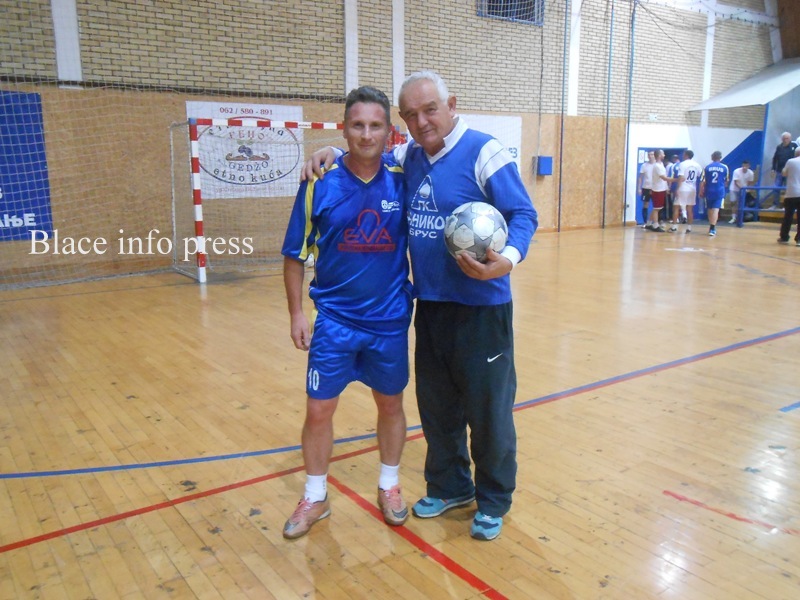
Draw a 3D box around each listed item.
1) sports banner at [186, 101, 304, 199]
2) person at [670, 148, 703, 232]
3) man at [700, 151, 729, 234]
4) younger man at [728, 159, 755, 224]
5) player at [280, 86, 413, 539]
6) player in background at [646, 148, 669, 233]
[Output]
[{"bbox_3d":[-2.532,-2.492,11.596,2.020,1.530,0.030,-8,13,-34],"label":"sports banner"},{"bbox_3d":[6.582,-2.467,15.845,0.560,1.800,0.460,-2,10,-7],"label":"person"},{"bbox_3d":[6.960,-2.347,15.251,0.580,1.770,0.500,3,11,17],"label":"man"},{"bbox_3d":[8.866,-2.768,17.926,0.580,1.600,0.620,6,12,33],"label":"younger man"},{"bbox_3d":[-0.217,0.056,2.653,0.540,1.700,0.400,-2,10,-8],"label":"player"},{"bbox_3d":[6.012,-2.515,16.112,0.580,1.810,0.500,1,10,9],"label":"player in background"}]

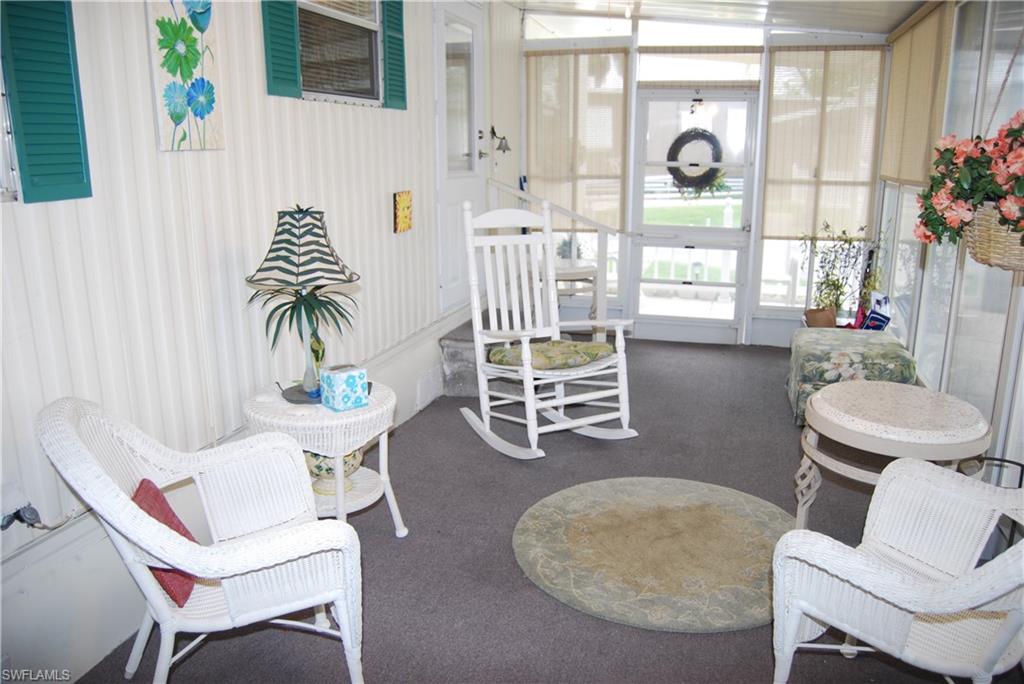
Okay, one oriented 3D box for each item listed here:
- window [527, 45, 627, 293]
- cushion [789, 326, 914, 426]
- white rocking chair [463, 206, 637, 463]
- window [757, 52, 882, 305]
[{"bbox_3d":[0.496,-1.314,6.069,0.814,1.924,0.060,4,15,17],"label":"window"},{"bbox_3d":[1.932,0.205,4.480,0.600,0.420,0.750,4,14,16],"label":"cushion"},{"bbox_3d":[0.166,-0.054,3.823,0.630,1.200,0.870,-7,16,-25],"label":"white rocking chair"},{"bbox_3d":[2.252,-1.172,5.649,0.780,1.910,0.070,4,14,16],"label":"window"}]

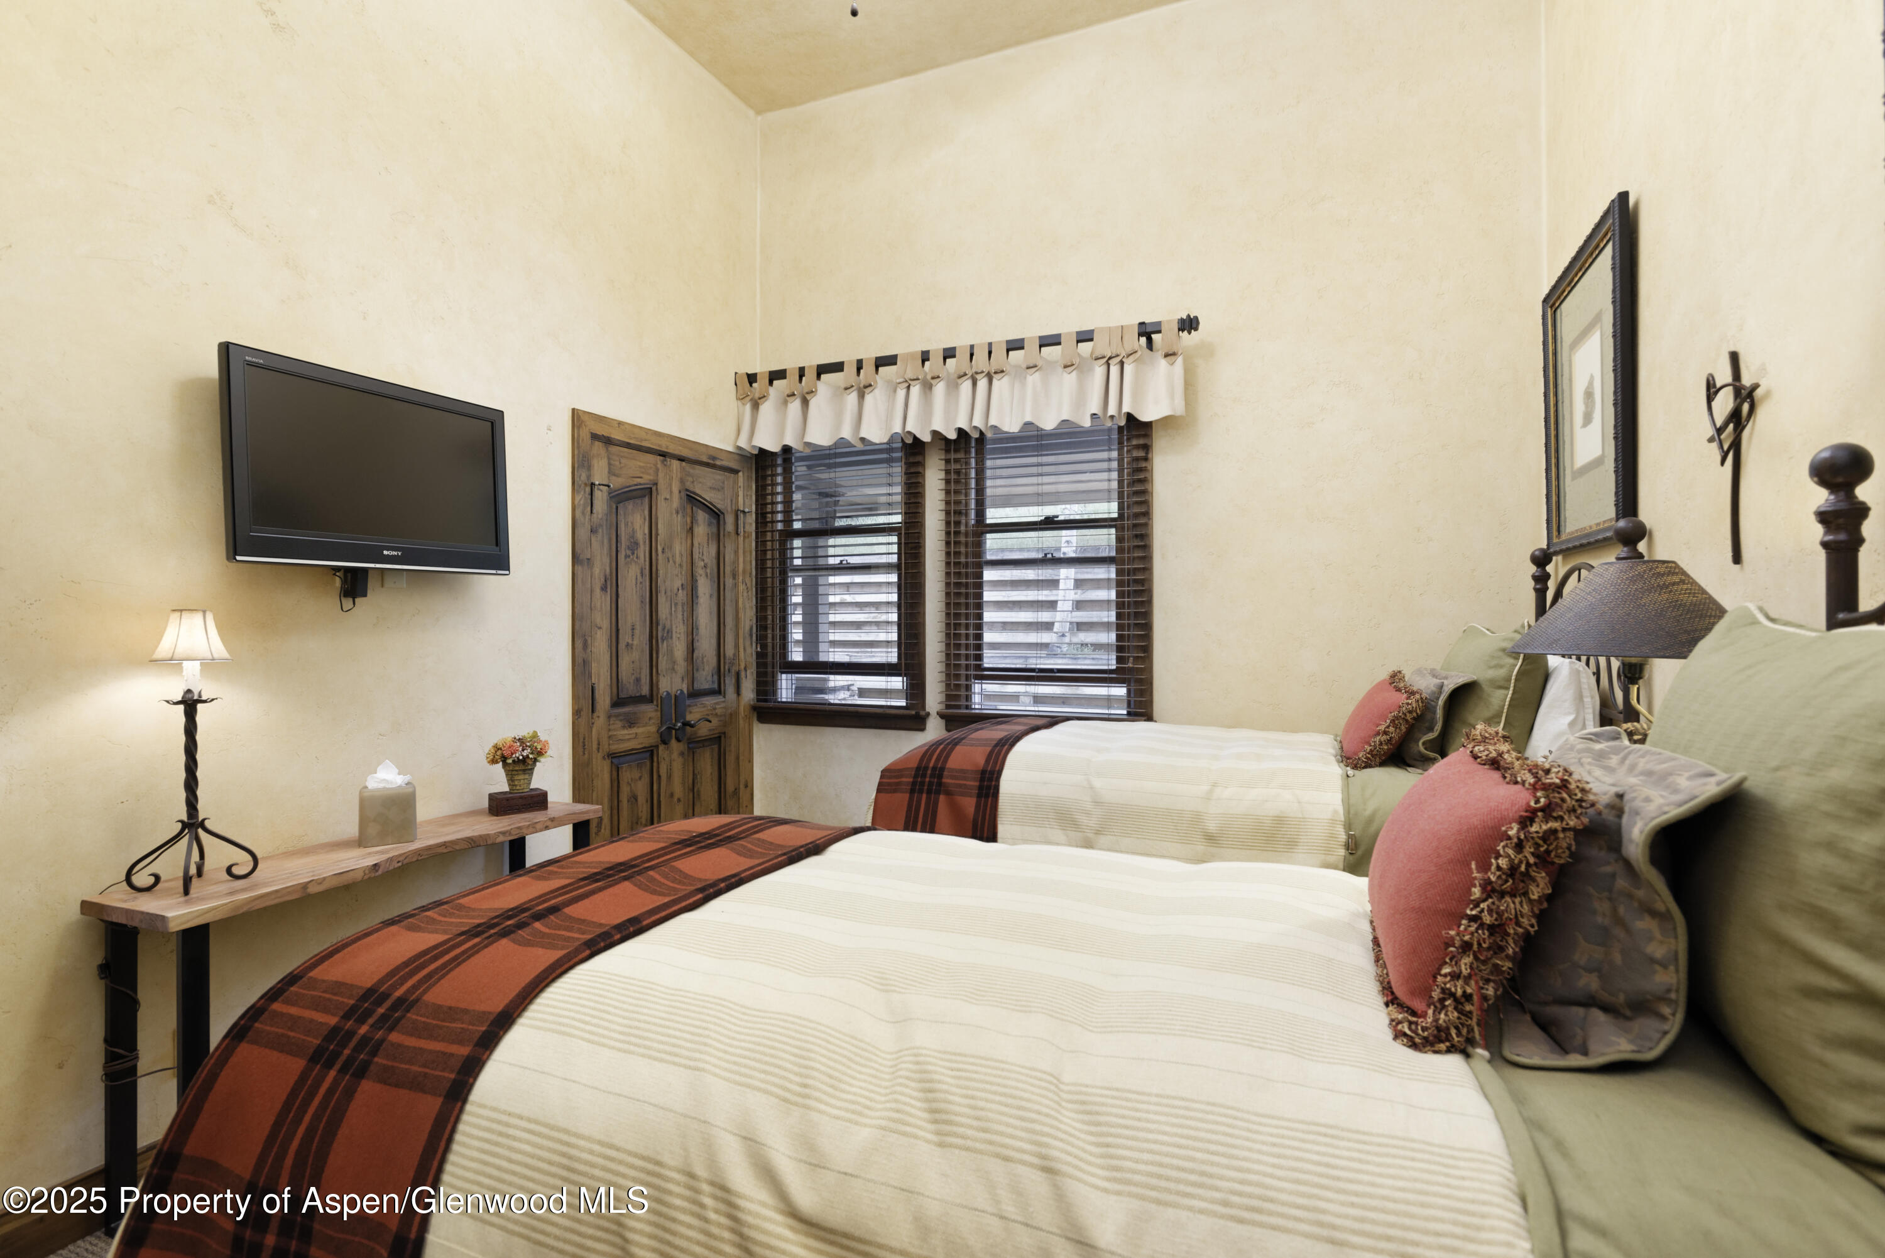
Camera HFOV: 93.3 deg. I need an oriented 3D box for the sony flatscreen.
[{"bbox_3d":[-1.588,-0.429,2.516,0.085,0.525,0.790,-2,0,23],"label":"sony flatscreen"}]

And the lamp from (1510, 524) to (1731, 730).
[{"bbox_3d":[1.138,0.185,1.466,0.345,0.600,0.345,0,0,24],"label":"lamp"}]

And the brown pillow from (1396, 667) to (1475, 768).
[{"bbox_3d":[1.388,0.237,2.516,0.130,0.310,0.390,30,12,21],"label":"brown pillow"}]

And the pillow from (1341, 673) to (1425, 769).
[{"bbox_3d":[1.293,0.266,2.650,0.145,0.280,0.335,39,16,5],"label":"pillow"}]

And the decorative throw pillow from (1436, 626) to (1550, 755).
[{"bbox_3d":[1.506,0.187,2.475,0.180,0.430,0.630,16,7,23],"label":"decorative throw pillow"}]

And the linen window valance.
[{"bbox_3d":[-0.021,-0.985,3.731,2.050,0.365,0.100,0,0,24],"label":"linen window valance"}]

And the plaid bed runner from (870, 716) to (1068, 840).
[{"bbox_3d":[0.159,0.550,3.160,0.440,0.430,1.050,0,0,24],"label":"plaid bed runner"}]

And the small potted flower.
[{"bbox_3d":[-1.367,0.430,2.870,0.185,0.190,0.190,0,0,24],"label":"small potted flower"}]

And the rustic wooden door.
[{"bbox_3d":[-1.123,0.264,3.749,0.090,2.153,1.100,0,0,24],"label":"rustic wooden door"}]

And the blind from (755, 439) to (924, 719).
[{"bbox_3d":[-0.480,-0.227,4.072,0.870,1.210,0.055,0,0,24],"label":"blind"}]

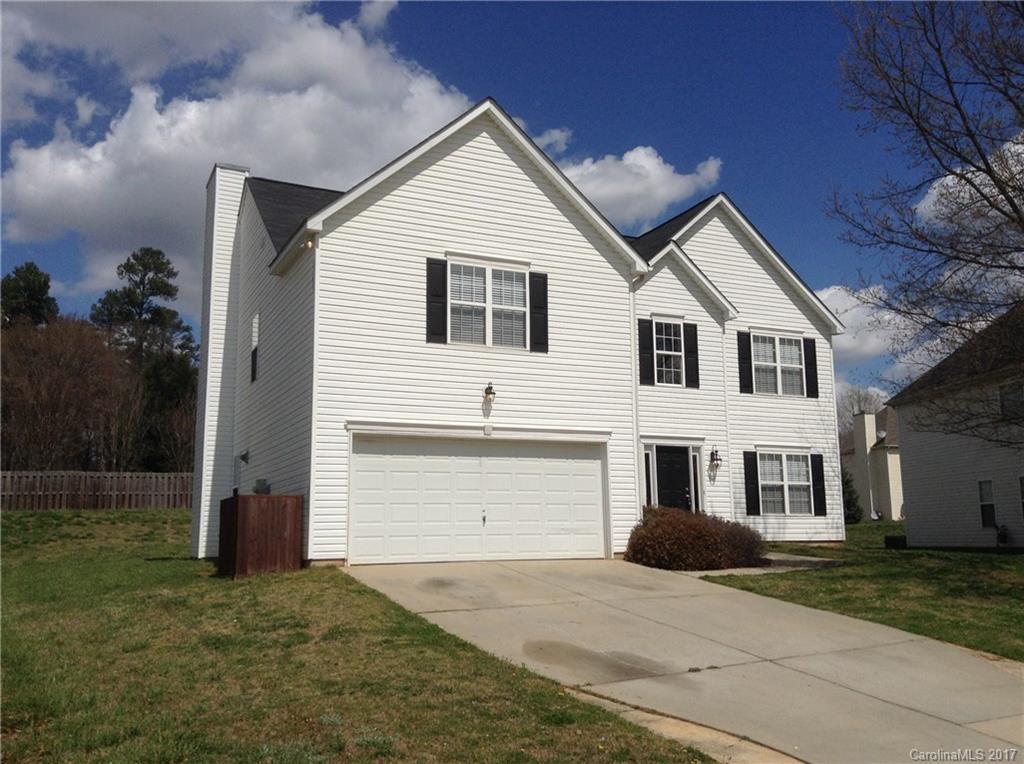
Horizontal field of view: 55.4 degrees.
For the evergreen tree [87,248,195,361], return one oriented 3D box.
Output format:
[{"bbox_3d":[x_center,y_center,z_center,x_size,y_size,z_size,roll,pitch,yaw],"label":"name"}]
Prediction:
[{"bbox_3d":[-23.200,-0.186,60.571,6.600,16.600,6.600,0,-8,0],"label":"evergreen tree"}]

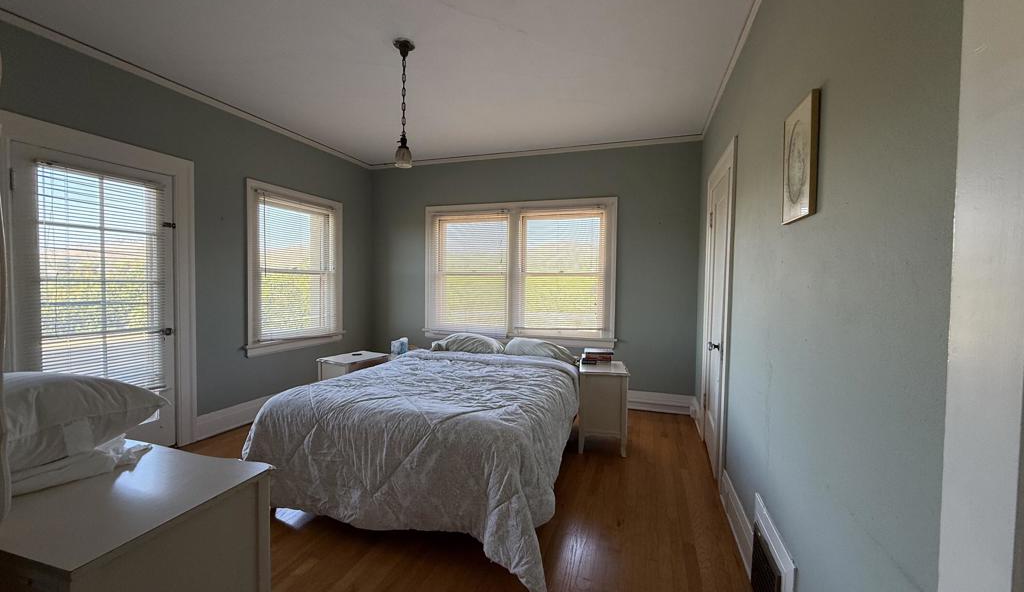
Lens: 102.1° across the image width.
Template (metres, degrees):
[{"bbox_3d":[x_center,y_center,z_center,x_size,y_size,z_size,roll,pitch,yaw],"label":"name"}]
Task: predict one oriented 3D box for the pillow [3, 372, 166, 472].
[{"bbox_3d":[-1.385,0.313,1.179,0.620,0.210,0.470,2,3,35],"label":"pillow"}]

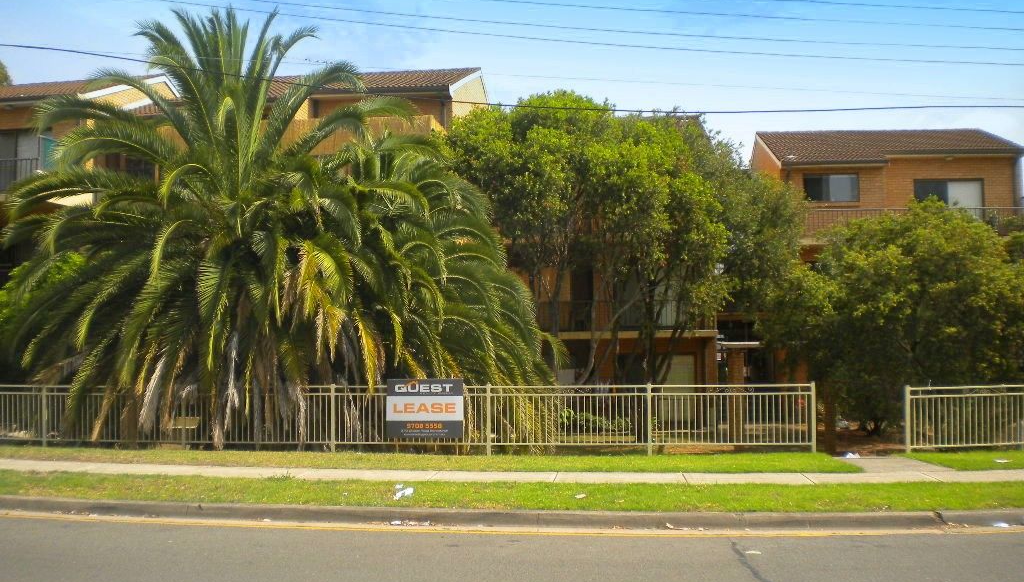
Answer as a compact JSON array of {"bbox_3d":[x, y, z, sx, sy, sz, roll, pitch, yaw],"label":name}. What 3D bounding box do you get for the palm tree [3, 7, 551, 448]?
[{"bbox_3d":[-4.562,-1.290,20.065,10.200,8.360,8.000,-1,-2,6],"label":"palm tree"}]

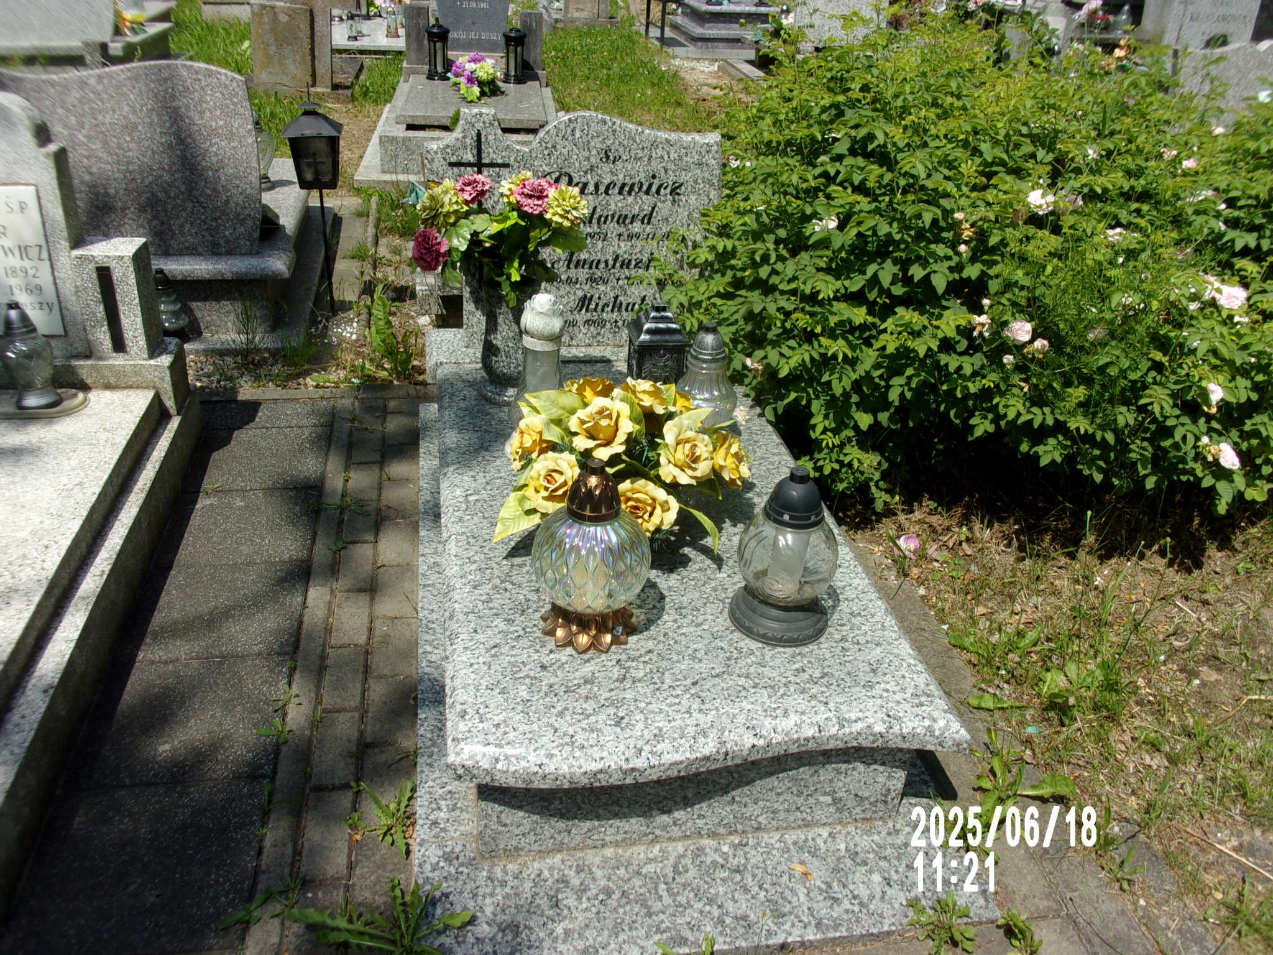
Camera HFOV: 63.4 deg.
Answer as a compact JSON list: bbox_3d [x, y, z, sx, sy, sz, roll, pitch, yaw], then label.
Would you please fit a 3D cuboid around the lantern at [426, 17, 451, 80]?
[{"bbox_3d":[-1.280,-2.765,6.634,0.150,0.350,0.150,-2,31,-11],"label":"lantern"}]

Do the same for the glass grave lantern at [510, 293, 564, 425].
[{"bbox_3d":[-0.212,-0.227,2.267,0.155,0.370,0.155,-2,31,-11],"label":"glass grave lantern"}]

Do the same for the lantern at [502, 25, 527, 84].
[{"bbox_3d":[-0.797,-2.760,6.725,0.160,0.320,0.160,-2,30,-10],"label":"lantern"}]

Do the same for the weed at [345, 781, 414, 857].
[{"bbox_3d":[-0.445,0.592,1.813,0.120,0.065,0.150,-2,31,-11],"label":"weed"}]

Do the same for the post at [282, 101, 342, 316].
[{"bbox_3d":[-1.104,-0.921,3.608,0.195,0.770,0.195,-2,31,-11],"label":"post"}]

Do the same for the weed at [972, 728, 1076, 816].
[{"bbox_3d":[0.708,0.543,1.933,0.200,0.090,0.200,-2,30,-10],"label":"weed"}]

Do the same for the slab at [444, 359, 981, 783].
[{"bbox_3d":[0.010,0.070,2.203,0.842,0.057,1.465,-2,31,-11],"label":"slab"}]

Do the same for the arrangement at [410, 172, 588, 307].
[{"bbox_3d":[-0.324,-0.559,2.453,0.430,0.320,0.320,-2,30,-10],"label":"arrangement"}]

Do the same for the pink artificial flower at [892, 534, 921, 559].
[{"bbox_3d":[0.693,0.169,2.623,0.078,0.055,0.060,-14,34,-29],"label":"pink artificial flower"}]

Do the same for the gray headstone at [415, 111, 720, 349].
[{"bbox_3d":[-0.174,-0.690,2.902,0.809,0.661,0.080,-2,31,-10],"label":"gray headstone"}]

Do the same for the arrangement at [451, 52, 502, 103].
[{"bbox_3d":[-0.975,-2.418,6.195,0.310,0.240,0.300,-2,31,-11],"label":"arrangement"}]

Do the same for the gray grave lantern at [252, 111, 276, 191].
[{"bbox_3d":[-1.509,-1.306,4.036,0.185,0.305,0.185,-2,30,-10],"label":"gray grave lantern"}]

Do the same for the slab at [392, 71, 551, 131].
[{"bbox_3d":[-0.994,-2.319,6.321,0.830,0.050,1.380,-1,30,-8],"label":"slab"}]

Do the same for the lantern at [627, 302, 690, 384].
[{"bbox_3d":[0.051,-0.321,2.578,0.132,0.255,0.138,-2,31,-11],"label":"lantern"}]

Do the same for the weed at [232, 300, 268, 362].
[{"bbox_3d":[-1.274,-0.497,3.398,0.120,0.210,0.120,-2,30,-10],"label":"weed"}]

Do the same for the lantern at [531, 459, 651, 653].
[{"bbox_3d":[-0.074,0.118,1.788,0.212,0.335,0.212,-2,30,-10],"label":"lantern"}]

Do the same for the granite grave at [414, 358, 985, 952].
[{"bbox_3d":[-0.026,0.141,2.374,0.940,0.280,1.960,-2,30,-10],"label":"granite grave"}]

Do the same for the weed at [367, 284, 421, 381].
[{"bbox_3d":[-0.773,-0.465,3.300,0.175,0.320,0.200,-2,30,-10],"label":"weed"}]

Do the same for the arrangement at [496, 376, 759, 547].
[{"bbox_3d":[-0.030,-0.039,2.056,0.510,0.260,0.440,-2,31,-11],"label":"arrangement"}]

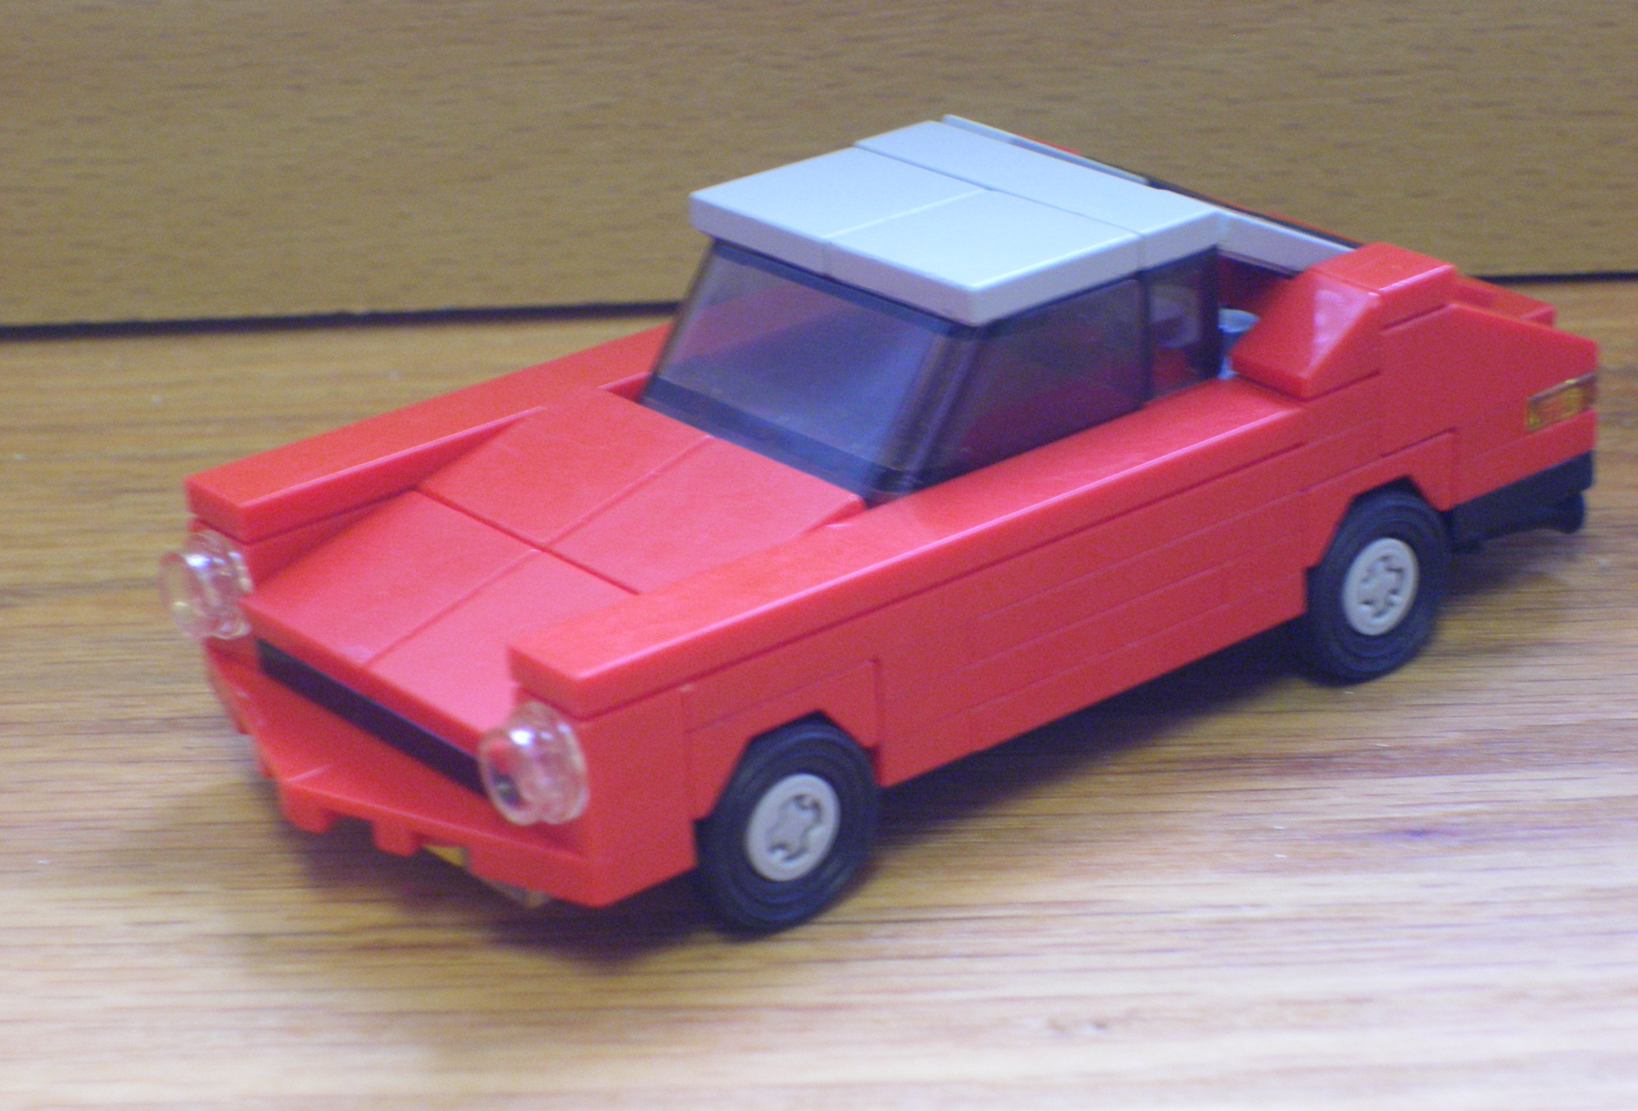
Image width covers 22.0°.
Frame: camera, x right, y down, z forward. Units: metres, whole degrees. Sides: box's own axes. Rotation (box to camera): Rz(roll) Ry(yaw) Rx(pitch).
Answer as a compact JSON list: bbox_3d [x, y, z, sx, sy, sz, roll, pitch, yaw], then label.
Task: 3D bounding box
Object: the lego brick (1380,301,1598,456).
[{"bbox_3d":[0.048,-0.016,0.315,0.024,0.010,0.008,-20,28,-34],"label":"lego brick"}]

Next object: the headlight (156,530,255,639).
[{"bbox_3d":[-0.044,0.003,0.298,0.003,0.008,0.008,-20,28,-34],"label":"headlight"}]

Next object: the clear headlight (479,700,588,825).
[{"bbox_3d":[-0.018,0.014,0.269,0.003,0.008,0.008,-20,28,-34],"label":"clear headlight"}]

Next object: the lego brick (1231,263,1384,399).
[{"bbox_3d":[0.035,-0.016,0.304,0.008,0.006,0.008,-20,28,-34],"label":"lego brick"}]

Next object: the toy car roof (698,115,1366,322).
[{"bbox_3d":[0.018,-0.024,0.315,0.046,0.011,0.032,-20,28,-34],"label":"toy car roof"}]

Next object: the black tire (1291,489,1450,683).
[{"bbox_3d":[0.040,0.001,0.314,0.017,0.017,0.006,-20,28,-34],"label":"black tire"}]

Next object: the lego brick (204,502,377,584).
[{"bbox_3d":[-0.039,0.001,0.302,0.009,0.009,0.008,-20,28,-34],"label":"lego brick"}]

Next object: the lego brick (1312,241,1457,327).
[{"bbox_3d":[0.041,-0.020,0.308,0.008,0.003,0.008,-20,28,-34],"label":"lego brick"}]

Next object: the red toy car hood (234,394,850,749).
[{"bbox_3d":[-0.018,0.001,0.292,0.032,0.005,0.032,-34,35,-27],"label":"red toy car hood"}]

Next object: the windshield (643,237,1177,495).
[{"bbox_3d":[0.004,-0.014,0.305,0.024,0.013,0.032,-20,28,-34],"label":"windshield"}]

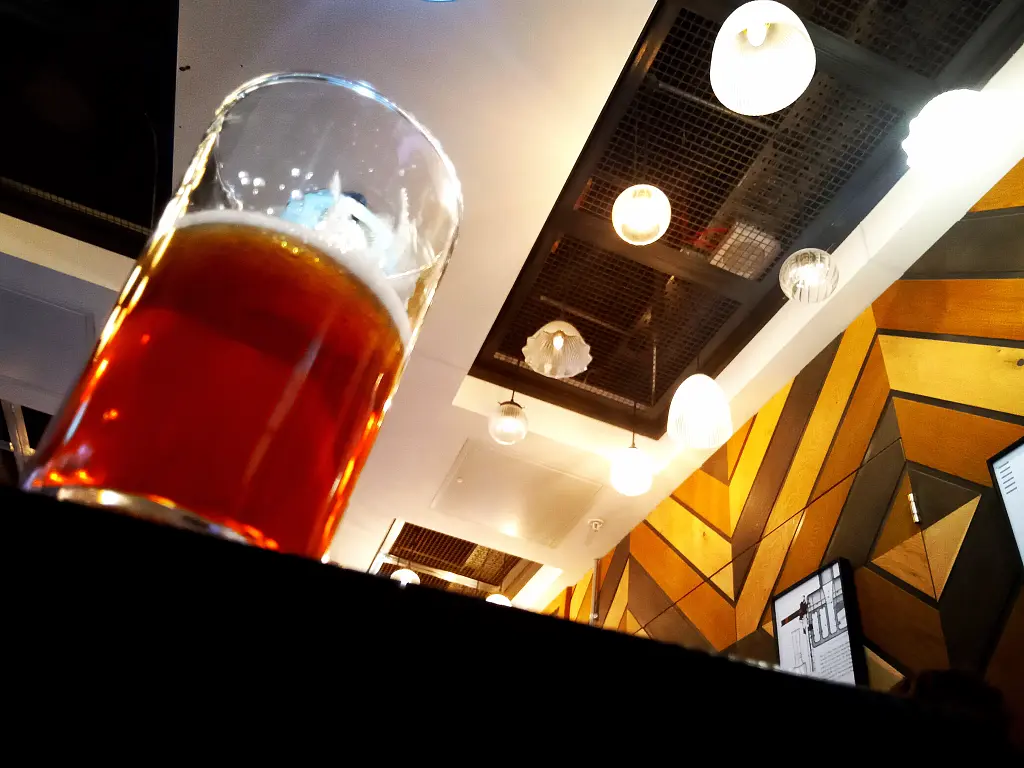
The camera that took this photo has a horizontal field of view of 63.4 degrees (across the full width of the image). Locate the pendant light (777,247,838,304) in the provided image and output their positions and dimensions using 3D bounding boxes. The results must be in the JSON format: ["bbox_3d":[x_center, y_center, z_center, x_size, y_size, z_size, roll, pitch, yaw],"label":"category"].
[{"bbox_3d":[0.883,-0.323,2.470,0.169,0.152,0.169,6,-39,5],"label":"pendant light"}]

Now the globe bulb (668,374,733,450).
[{"bbox_3d":[0.662,0.073,2.924,0.217,0.240,0.217,6,-39,5],"label":"globe bulb"}]

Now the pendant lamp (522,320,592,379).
[{"bbox_3d":[0.160,-0.145,2.884,0.234,0.140,0.234,6,-39,5],"label":"pendant lamp"}]

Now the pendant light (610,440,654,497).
[{"bbox_3d":[0.486,0.349,3.348,0.175,0.215,0.175,6,-39,5],"label":"pendant light"}]

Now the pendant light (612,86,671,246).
[{"bbox_3d":[0.409,-0.705,2.561,0.166,0.746,0.166,6,-39,5],"label":"pendant light"}]

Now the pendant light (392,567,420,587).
[{"bbox_3d":[-0.593,1.086,4.627,0.175,0.150,0.175,18,-40,-11],"label":"pendant light"}]

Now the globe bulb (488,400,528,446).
[{"bbox_3d":[-0.014,0.155,3.262,0.157,0.188,0.157,6,-39,5],"label":"globe bulb"}]

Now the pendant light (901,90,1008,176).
[{"bbox_3d":[1.076,-0.639,2.028,0.245,0.135,0.245,6,-39,5],"label":"pendant light"}]

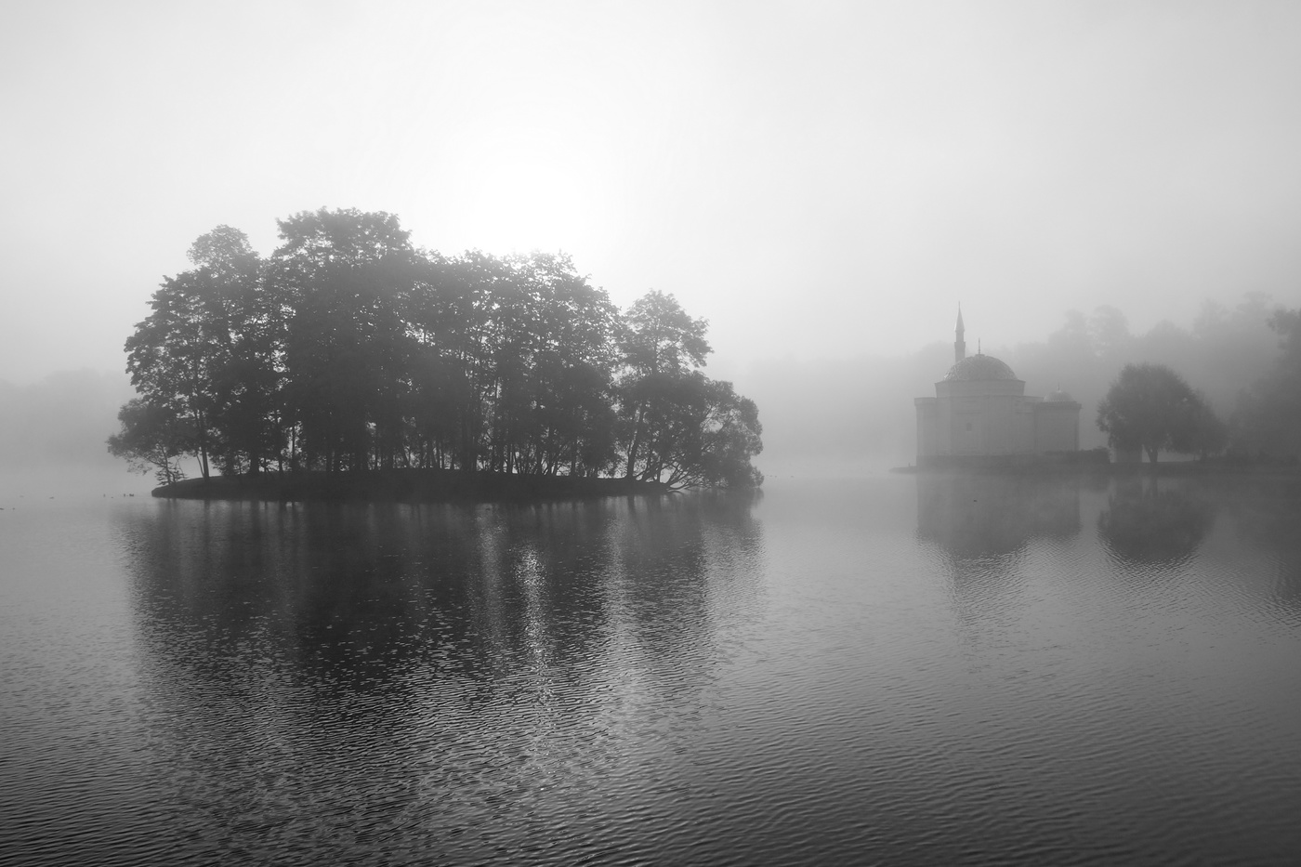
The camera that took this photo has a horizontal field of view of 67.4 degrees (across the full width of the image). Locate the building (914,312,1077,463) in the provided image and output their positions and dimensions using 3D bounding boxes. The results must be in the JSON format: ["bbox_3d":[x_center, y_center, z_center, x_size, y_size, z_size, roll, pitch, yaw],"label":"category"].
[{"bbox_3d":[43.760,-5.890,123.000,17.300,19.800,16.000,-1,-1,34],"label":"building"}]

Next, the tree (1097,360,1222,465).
[{"bbox_3d":[63.030,-2.580,121.000,15.300,12.500,14.000,-1,-1,27],"label":"tree"}]

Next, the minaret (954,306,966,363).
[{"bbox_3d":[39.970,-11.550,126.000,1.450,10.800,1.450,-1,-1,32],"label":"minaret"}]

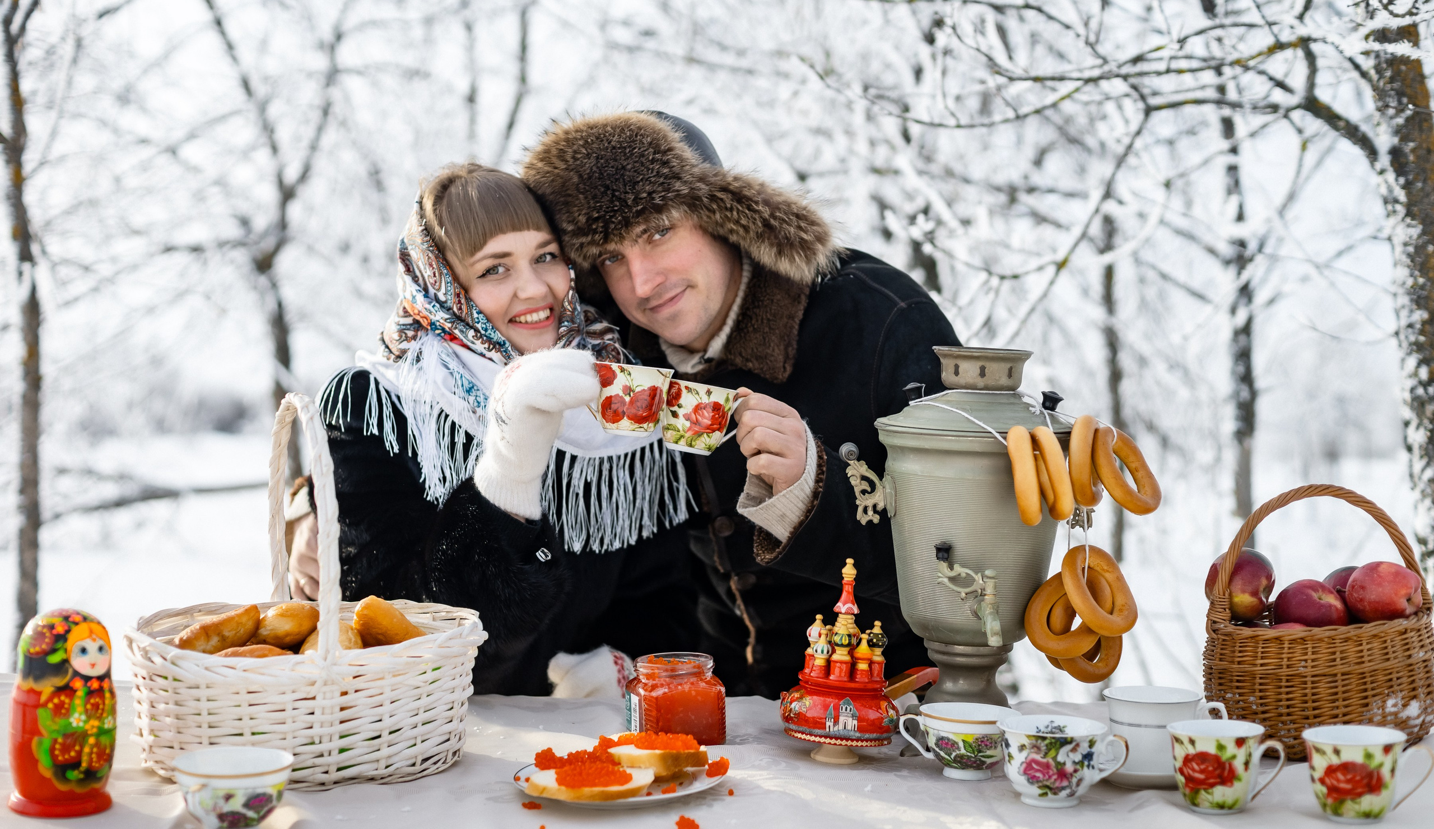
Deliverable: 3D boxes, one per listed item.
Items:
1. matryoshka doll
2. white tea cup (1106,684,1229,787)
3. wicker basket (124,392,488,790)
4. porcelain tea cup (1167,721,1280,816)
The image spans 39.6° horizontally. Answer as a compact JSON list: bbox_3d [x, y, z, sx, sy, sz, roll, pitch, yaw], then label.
[{"bbox_3d":[-0.562,0.252,1.702,0.087,0.168,0.087,2,3,37],"label":"matryoshka doll"},{"bbox_3d":[0.417,0.301,1.852,0.115,0.078,0.091,1,2,0],"label":"white tea cup"},{"bbox_3d":[-0.389,0.160,1.878,0.335,0.345,0.260,0,2,-13],"label":"wicker basket"},{"bbox_3d":[0.434,0.302,1.687,0.101,0.069,0.081,1,2,29],"label":"porcelain tea cup"}]

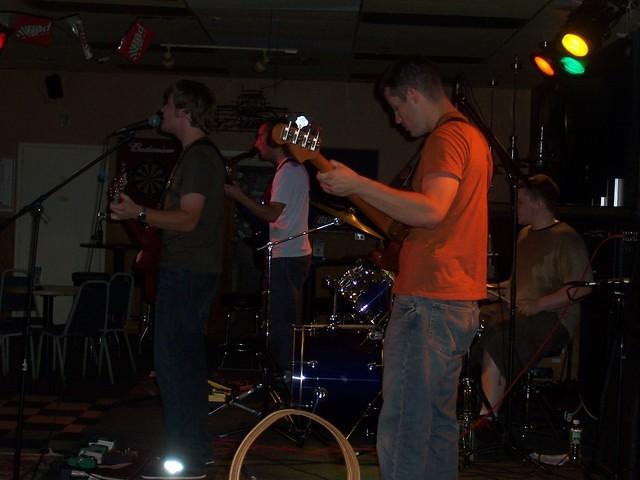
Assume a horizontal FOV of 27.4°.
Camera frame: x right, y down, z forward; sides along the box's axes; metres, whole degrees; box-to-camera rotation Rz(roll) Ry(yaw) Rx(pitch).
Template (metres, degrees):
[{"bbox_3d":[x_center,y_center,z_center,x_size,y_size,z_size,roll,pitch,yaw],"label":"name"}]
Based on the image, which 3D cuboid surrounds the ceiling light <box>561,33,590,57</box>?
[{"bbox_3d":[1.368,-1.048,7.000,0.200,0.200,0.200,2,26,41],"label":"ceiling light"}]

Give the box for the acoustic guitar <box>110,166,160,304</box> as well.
[{"bbox_3d":[-0.842,-0.011,6.020,0.090,0.350,1.000,-3,-33,9],"label":"acoustic guitar"}]

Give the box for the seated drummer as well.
[{"bbox_3d":[1.190,0.328,7.350,0.680,1.380,0.560,1,1,-17],"label":"seated drummer"}]

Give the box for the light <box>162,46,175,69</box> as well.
[{"bbox_3d":[-1.321,-1.592,11.450,0.110,0.190,0.120,1,1,0],"label":"light"}]

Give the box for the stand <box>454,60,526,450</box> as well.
[{"bbox_3d":[0.909,0.083,7.000,0.420,2.050,0.450,2,1,18],"label":"stand"}]

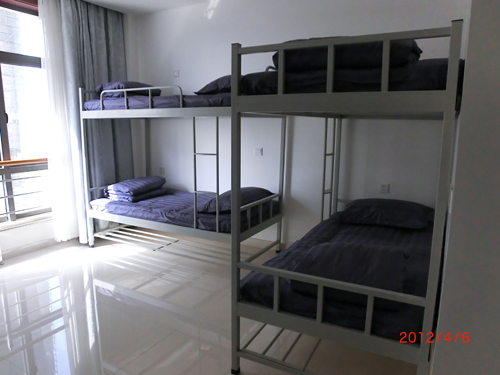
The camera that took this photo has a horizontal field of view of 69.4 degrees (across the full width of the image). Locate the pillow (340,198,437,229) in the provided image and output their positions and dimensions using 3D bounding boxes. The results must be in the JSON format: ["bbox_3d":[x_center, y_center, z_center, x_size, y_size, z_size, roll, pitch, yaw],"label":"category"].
[{"bbox_3d":[1.217,0.206,3.190,0.710,0.190,0.440,6,11,28],"label":"pillow"}]

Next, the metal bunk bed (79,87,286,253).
[{"bbox_3d":[-0.731,-0.166,3.947,1.980,1.784,0.988,6,11,28],"label":"metal bunk bed"}]

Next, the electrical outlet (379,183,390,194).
[{"bbox_3d":[1.294,0.014,3.460,0.086,0.086,0.012,6,11,28],"label":"electrical outlet"}]

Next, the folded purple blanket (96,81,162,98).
[{"bbox_3d":[-1.343,-1.078,4.142,0.400,0.165,0.630,5,10,23],"label":"folded purple blanket"}]

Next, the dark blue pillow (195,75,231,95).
[{"bbox_3d":[-0.134,-0.948,3.443,0.440,0.180,0.700,6,11,28],"label":"dark blue pillow"}]

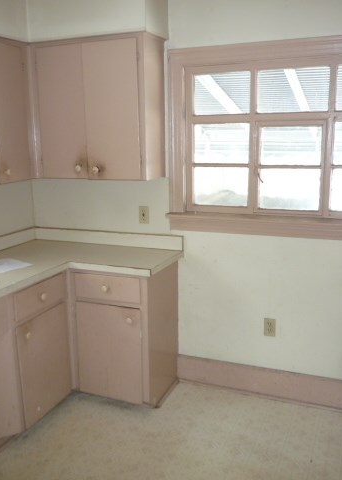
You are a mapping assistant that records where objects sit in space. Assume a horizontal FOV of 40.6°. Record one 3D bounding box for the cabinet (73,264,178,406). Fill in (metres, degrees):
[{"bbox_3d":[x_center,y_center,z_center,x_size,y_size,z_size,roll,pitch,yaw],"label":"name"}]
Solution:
[{"bbox_3d":[-0.268,0.535,2.948,0.525,0.790,0.520,4,12,22],"label":"cabinet"}]

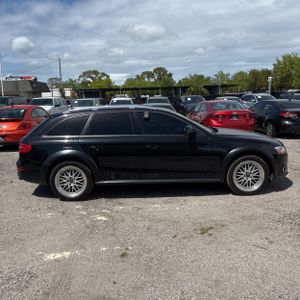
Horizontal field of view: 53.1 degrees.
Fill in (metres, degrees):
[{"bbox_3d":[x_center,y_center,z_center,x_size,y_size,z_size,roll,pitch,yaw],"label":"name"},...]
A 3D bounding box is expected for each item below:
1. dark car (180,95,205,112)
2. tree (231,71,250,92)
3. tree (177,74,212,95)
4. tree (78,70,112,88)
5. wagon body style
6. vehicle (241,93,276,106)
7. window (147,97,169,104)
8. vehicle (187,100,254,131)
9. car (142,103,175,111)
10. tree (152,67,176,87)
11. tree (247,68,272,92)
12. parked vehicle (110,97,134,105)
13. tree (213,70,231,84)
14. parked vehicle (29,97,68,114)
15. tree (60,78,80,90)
[{"bbox_3d":[2.933,-2.843,20.626,1.900,1.750,4.750,-1,10,0],"label":"dark car"},{"bbox_3d":[13.686,-9.079,45.175,3.600,5.400,3.600,2,10,17],"label":"tree"},{"bbox_3d":[7.282,-9.158,47.164,5.700,5.200,5.200,0,10,9],"label":"tree"},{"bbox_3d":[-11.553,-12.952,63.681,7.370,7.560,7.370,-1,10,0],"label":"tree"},{"bbox_3d":[0.063,-0.102,5.535,4.720,1.480,1.860,-2,10,-2],"label":"wagon body style"},{"bbox_3d":[8.055,-3.261,22.098,1.850,1.720,4.600,-1,10,0],"label":"vehicle"},{"bbox_3d":[0.561,-3.294,20.541,1.400,0.540,0.450,-1,10,0],"label":"window"},{"bbox_3d":[2.935,-1.493,13.501,1.840,1.450,4.850,-2,10,-1],"label":"vehicle"},{"bbox_3d":[0.338,-1.348,13.160,1.830,1.400,4.700,-1,10,0],"label":"car"},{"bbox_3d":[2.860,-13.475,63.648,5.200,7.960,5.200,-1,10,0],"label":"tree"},{"bbox_3d":[16.242,-9.121,44.155,3.750,5.410,3.750,-1,10,0],"label":"tree"},{"bbox_3d":[-1.798,-2.479,19.150,1.820,1.620,4.500,-1,10,0],"label":"parked vehicle"},{"bbox_3d":[11.213,-9.523,47.111,2.880,5.420,2.880,-1,10,0],"label":"tree"},{"bbox_3d":[-7.571,-2.877,21.997,1.970,1.860,5.300,-1,10,0],"label":"parked vehicle"},{"bbox_3d":[-12.970,-9.004,49.136,3.500,5.200,3.500,-4,10,-14],"label":"tree"}]

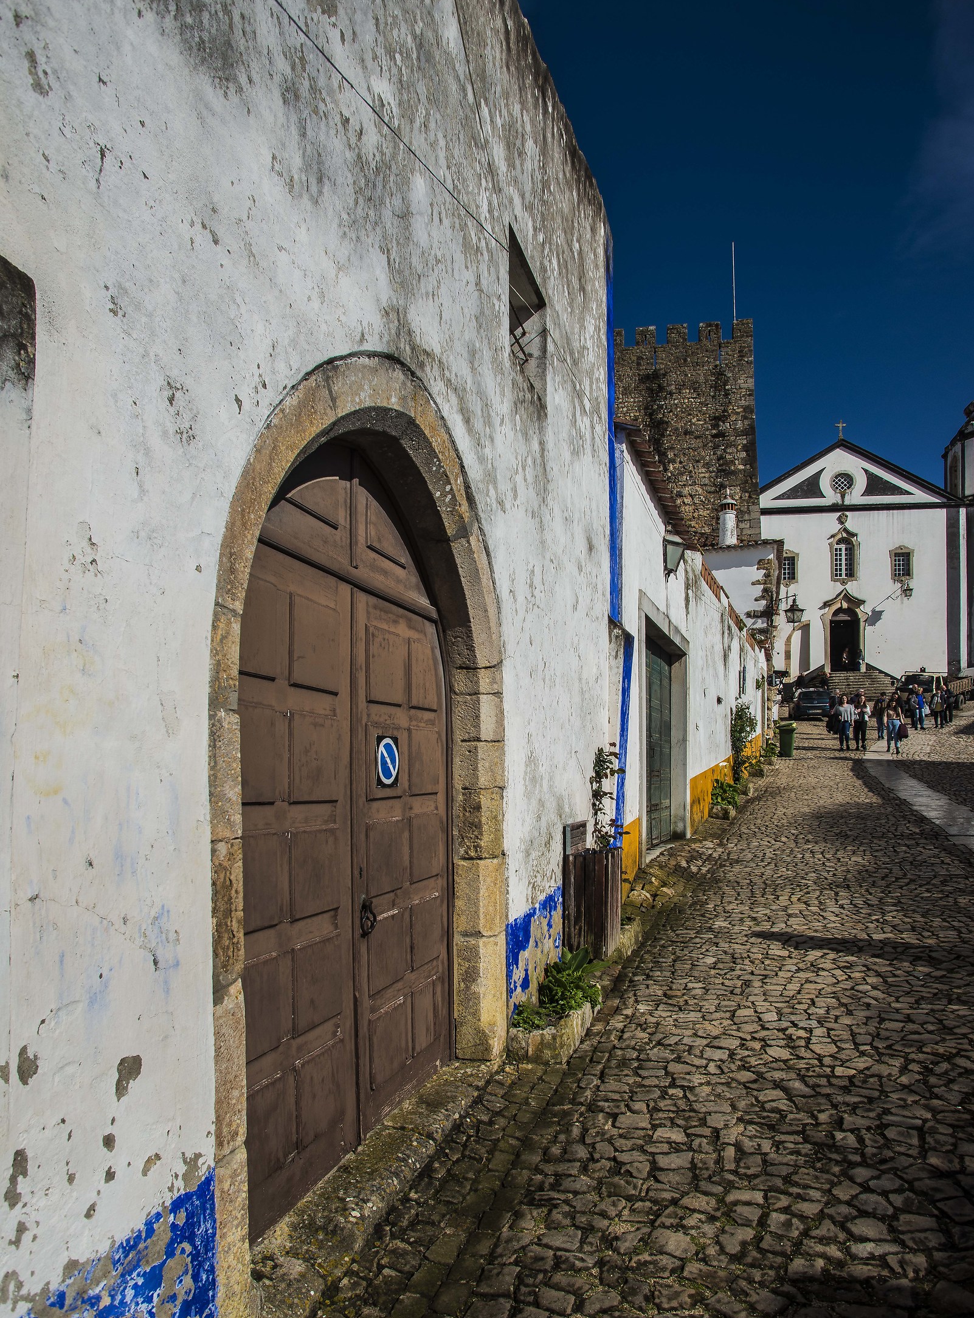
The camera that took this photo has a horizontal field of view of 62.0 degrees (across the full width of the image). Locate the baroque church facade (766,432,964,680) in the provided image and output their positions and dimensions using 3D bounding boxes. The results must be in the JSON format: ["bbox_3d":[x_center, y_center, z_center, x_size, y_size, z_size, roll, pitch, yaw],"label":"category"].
[{"bbox_3d":[22.545,-6.000,50.500,13.500,15.200,2.500,-1,-4,9],"label":"baroque church facade"}]

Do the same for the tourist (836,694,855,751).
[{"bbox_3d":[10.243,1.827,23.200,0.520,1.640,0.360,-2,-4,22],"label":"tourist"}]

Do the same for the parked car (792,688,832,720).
[{"bbox_3d":[16.550,2.294,41.300,1.620,1.460,4.000,-1,-4,14],"label":"parked car"}]

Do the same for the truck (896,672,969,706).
[{"bbox_3d":[23.255,1.636,42.300,5.000,2.080,1.800,3,-5,-42],"label":"truck"}]

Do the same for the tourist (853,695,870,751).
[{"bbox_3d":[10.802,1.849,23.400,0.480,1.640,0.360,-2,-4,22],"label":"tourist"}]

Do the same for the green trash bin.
[{"bbox_3d":[7.988,2.141,21.600,0.530,0.940,0.470,-2,-4,31],"label":"green trash bin"}]

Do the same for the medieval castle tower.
[{"bbox_3d":[11.635,-8.472,50.000,8.600,20.500,8.200,-1,-4,9],"label":"medieval castle tower"}]

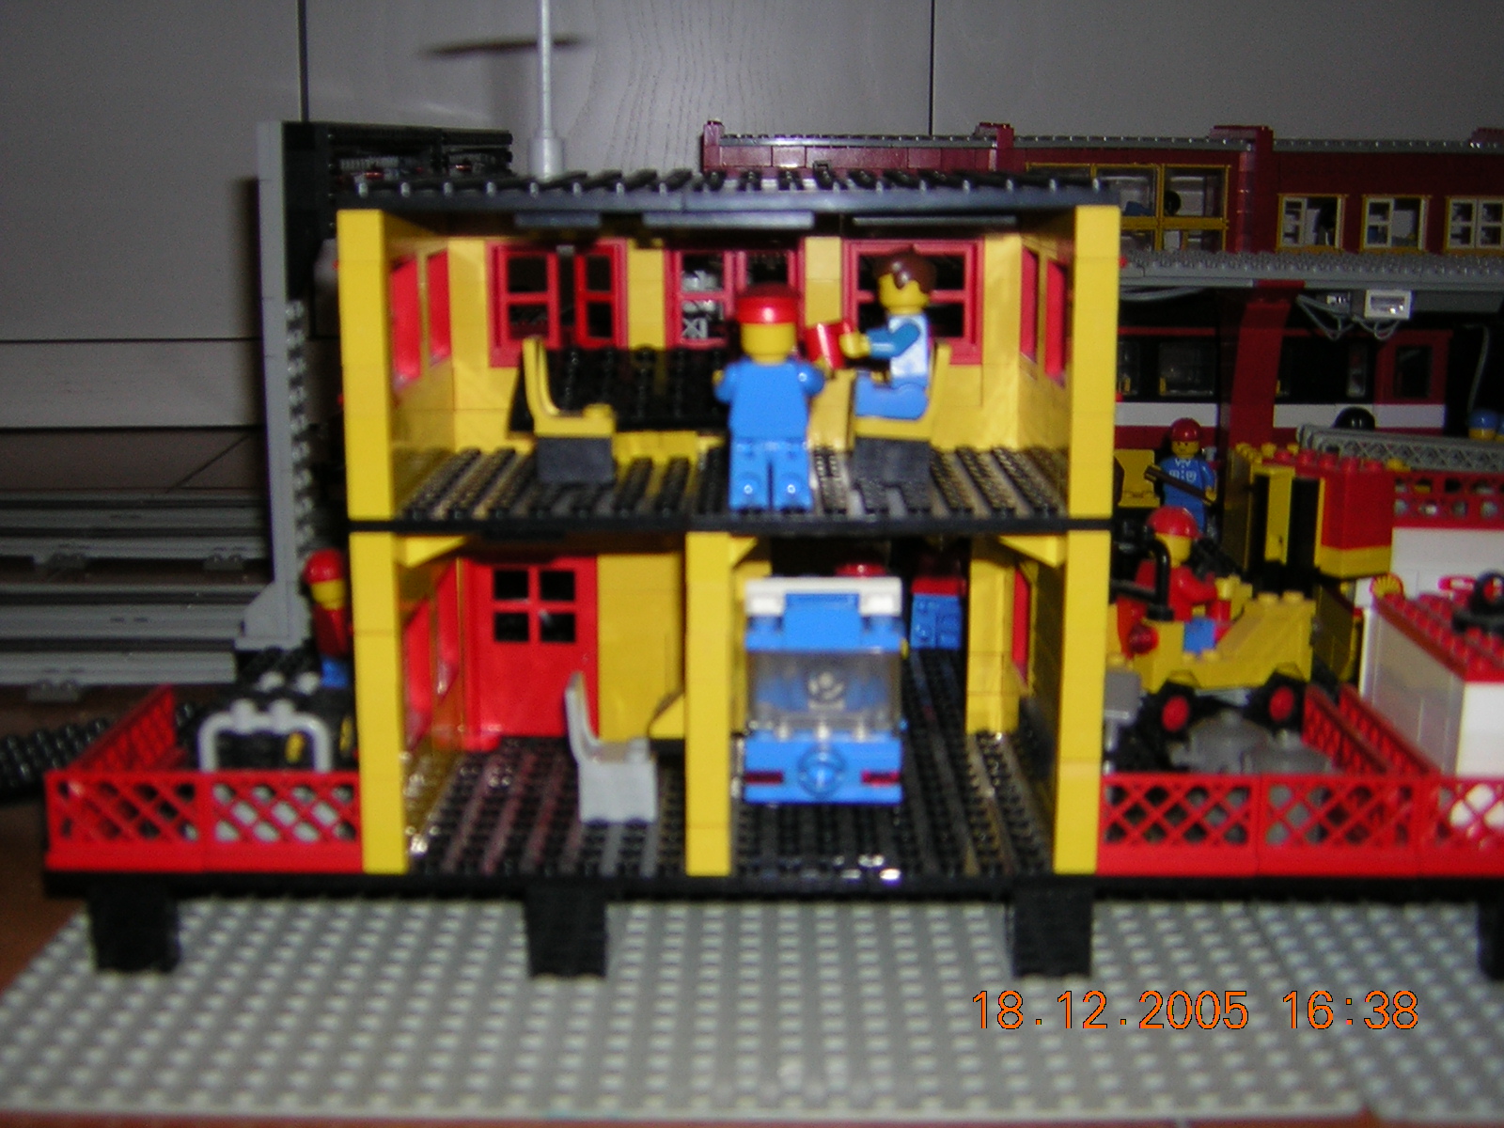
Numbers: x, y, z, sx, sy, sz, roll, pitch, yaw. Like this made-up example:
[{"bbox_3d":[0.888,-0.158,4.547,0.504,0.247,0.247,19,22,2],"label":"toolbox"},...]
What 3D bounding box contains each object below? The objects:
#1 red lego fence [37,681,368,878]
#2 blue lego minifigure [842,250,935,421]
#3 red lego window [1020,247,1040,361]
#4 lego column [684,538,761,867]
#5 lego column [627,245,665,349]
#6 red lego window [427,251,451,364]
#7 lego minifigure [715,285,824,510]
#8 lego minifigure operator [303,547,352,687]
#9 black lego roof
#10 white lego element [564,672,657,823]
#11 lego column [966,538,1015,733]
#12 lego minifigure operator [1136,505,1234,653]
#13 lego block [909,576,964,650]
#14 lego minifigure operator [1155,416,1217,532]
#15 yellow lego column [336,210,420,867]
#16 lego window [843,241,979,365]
[{"bbox_3d":[-0.108,0.044,0.396,0.064,0.020,0.064,0,12,0],"label":"red lego fence"},{"bbox_3d":[0.029,-0.048,0.396,0.020,0.035,0.022,0,11,0],"label":"blue lego minifigure"},{"bbox_3d":[0.061,-0.056,0.403,0.007,0.029,0.031,0,11,0],"label":"red lego window"},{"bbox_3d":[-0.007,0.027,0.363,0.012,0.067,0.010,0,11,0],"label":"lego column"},{"bbox_3d":[-0.024,-0.060,0.421,0.008,0.027,0.008,0,11,0],"label":"lego column"},{"bbox_3d":[-0.072,-0.055,0.408,0.008,0.029,0.031,0,13,0],"label":"red lego window"},{"bbox_3d":[0.003,-0.033,0.362,0.021,0.043,0.016,0,12,0],"label":"lego minifigure"},{"bbox_3d":[-0.104,0.018,0.458,0.013,0.044,0.019,0,12,0],"label":"lego minifigure operator"},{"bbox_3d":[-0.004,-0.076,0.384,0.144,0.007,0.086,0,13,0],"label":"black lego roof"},{"bbox_3d":[-0.029,0.039,0.397,0.018,0.029,0.016,0,12,0],"label":"white lego element"},{"bbox_3d":[0.057,0.007,0.450,0.009,0.067,0.009,0,12,0],"label":"lego column"},{"bbox_3d":[0.107,0.003,0.460,0.021,0.034,0.022,-5,14,-19],"label":"lego minifigure operator"},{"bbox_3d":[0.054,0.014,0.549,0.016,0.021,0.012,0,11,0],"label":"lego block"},{"bbox_3d":[0.160,-0.033,0.690,0.023,0.041,0.014,5,14,23],"label":"lego minifigure operator"},{"bbox_3d":[-0.072,-0.003,0.357,0.008,0.129,0.009,0,12,0],"label":"yellow lego column"},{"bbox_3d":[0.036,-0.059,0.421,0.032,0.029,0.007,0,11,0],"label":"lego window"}]

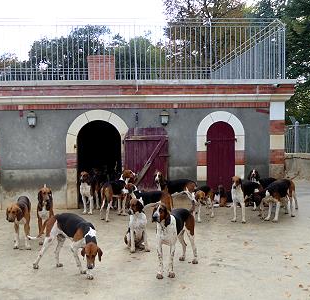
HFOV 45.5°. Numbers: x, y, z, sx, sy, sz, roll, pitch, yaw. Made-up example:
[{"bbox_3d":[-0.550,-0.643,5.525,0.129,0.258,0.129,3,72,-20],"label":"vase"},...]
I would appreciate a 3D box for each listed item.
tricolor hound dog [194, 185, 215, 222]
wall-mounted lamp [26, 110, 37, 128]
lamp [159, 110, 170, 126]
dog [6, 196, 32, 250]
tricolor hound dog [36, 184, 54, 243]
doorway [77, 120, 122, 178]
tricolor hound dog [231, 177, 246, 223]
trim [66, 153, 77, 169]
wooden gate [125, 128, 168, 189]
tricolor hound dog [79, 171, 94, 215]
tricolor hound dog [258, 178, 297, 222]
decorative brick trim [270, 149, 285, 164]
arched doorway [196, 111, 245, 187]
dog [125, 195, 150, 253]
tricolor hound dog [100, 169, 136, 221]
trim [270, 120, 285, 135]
[{"bbox_3d":[0.900,0.935,6.607,0.350,0.600,0.850,0,3,18],"label":"tricolor hound dog"},{"bbox_3d":[-2.457,-0.608,7.495,0.193,0.339,0.220,-1,3,-3],"label":"wall-mounted lamp"},{"bbox_3d":[0.206,-0.648,7.585,0.203,0.326,0.230,-1,2,-3],"label":"lamp"},{"bbox_3d":[-1.906,1.012,5.186,0.330,0.650,0.880,-1,3,-14],"label":"dog"},{"bbox_3d":[-1.640,0.930,5.503,0.290,0.780,0.820,-1,3,-14],"label":"tricolor hound dog"},{"bbox_3d":[-1.163,0.301,7.859,0.920,1.843,0.250,-1,3,-3],"label":"doorway"},{"bbox_3d":[1.638,0.846,6.663,0.270,0.800,0.850,1,3,37],"label":"tricolor hound dog"},{"bbox_3d":[-1.717,0.232,7.705,0.225,0.325,0.120,-1,2,-3],"label":"trim"},{"bbox_3d":[-0.164,0.330,7.658,0.870,1.589,0.090,-1,2,-3],"label":"wooden gate"},{"bbox_3d":[-1.314,0.830,7.483,0.320,0.800,0.850,-1,2,7],"label":"tricolor hound dog"},{"bbox_3d":[2.219,0.880,6.632,0.980,0.720,0.280,-3,4,-42],"label":"tricolor hound dog"},{"bbox_3d":[2.612,0.146,7.971,0.338,0.321,0.150,-1,3,-3],"label":"decorative brick trim"},{"bbox_3d":[1.392,0.186,7.933,1.037,2.006,0.200,-1,3,-3],"label":"arched doorway"},{"bbox_3d":[-0.242,0.966,4.985,0.340,0.710,0.560,-1,2,-9],"label":"dog"},{"bbox_3d":[-0.725,0.841,6.935,0.290,0.840,0.880,1,3,33],"label":"tricolor hound dog"},{"bbox_3d":[2.603,-0.482,7.942,0.337,0.289,0.150,-1,3,-3],"label":"trim"}]

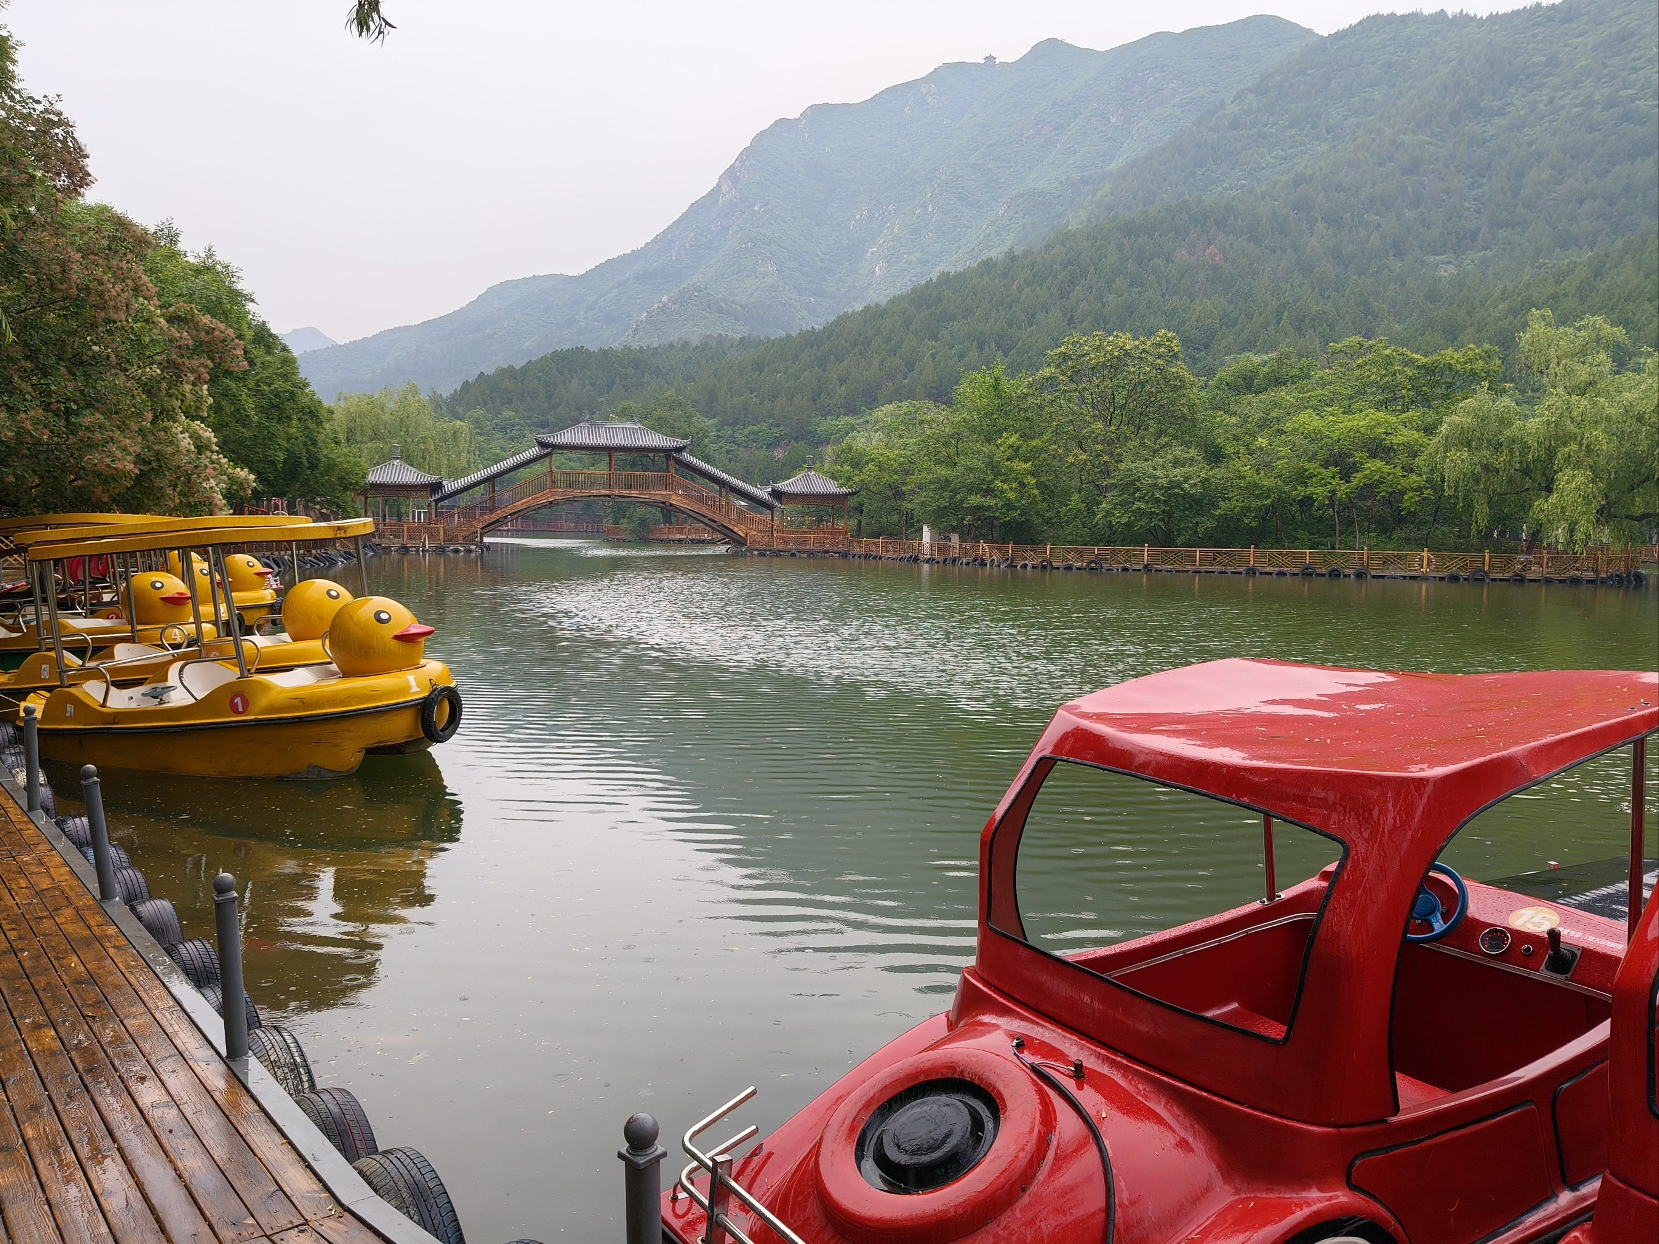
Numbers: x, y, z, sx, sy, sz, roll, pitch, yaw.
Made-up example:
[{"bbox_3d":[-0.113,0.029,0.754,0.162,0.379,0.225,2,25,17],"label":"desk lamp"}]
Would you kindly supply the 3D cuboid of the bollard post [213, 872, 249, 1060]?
[{"bbox_3d":[-1.900,1.090,3.959,0.078,0.603,0.078,-6,8,-40],"label":"bollard post"}]

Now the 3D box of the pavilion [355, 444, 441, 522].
[{"bbox_3d":[-23.049,-7.137,67.226,4.400,4.500,4.400,0,5,-12],"label":"pavilion"}]

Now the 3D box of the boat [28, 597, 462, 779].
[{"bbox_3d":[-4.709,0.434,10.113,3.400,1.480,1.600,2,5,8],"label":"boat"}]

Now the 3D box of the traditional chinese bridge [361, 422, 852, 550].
[{"bbox_3d":[-11.847,-7.229,69.218,25.800,6.900,4.600,0,5,-12],"label":"traditional chinese bridge"}]

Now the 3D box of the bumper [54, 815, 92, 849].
[{"bbox_3d":[-4.280,1.414,7.061,0.195,0.610,0.610,-3,6,-40],"label":"bumper"}]

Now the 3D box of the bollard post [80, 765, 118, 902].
[{"bbox_3d":[-3.240,0.935,5.530,0.078,0.617,0.078,-11,10,-39],"label":"bollard post"}]

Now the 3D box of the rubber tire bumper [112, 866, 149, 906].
[{"bbox_3d":[-3.497,1.520,6.139,0.195,0.610,0.610,-3,6,-40],"label":"rubber tire bumper"}]

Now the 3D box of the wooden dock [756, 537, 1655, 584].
[{"bbox_3d":[13.809,-3.078,57.949,40.000,1.250,5.000,3,5,28],"label":"wooden dock"}]

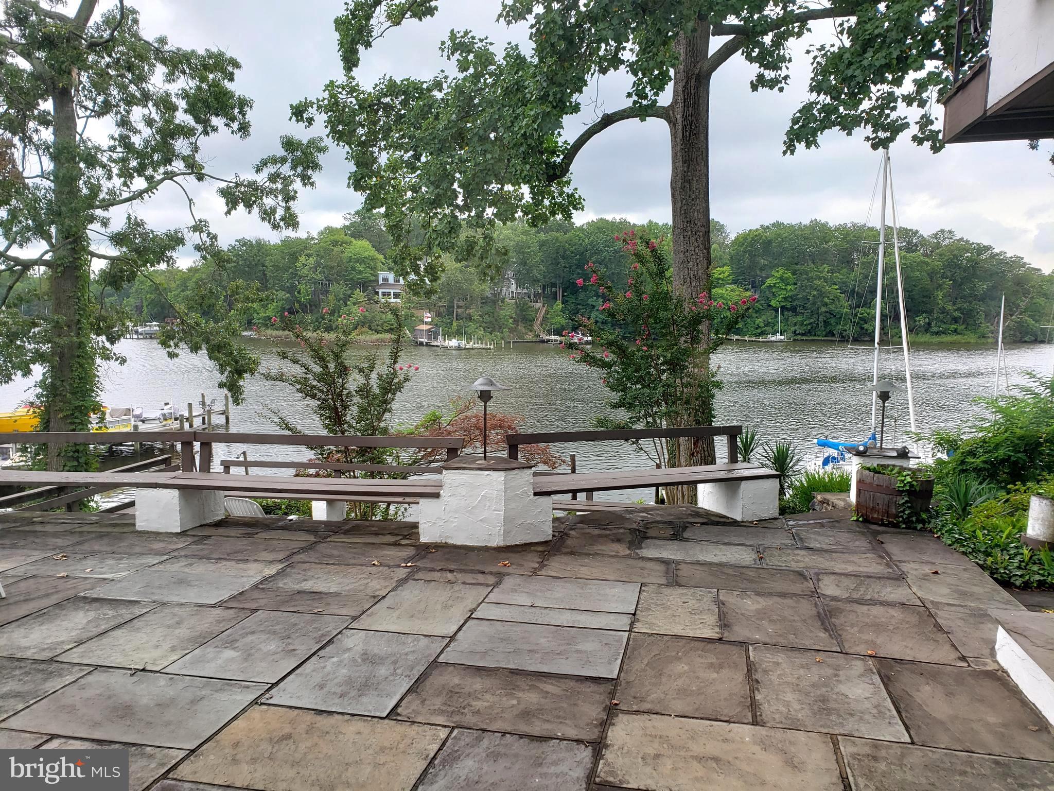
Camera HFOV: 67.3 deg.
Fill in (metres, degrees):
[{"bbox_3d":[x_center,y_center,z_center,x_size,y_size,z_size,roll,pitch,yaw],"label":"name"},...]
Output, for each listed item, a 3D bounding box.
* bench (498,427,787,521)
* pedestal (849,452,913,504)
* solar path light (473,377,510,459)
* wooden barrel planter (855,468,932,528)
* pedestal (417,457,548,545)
[{"bbox_3d":[1.048,0.714,6.908,2.421,0.761,0.613,-2,5,-21],"label":"bench"},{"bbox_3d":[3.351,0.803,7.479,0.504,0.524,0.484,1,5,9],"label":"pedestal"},{"bbox_3d":[-0.313,0.195,6.444,0.306,0.664,0.306,0,5,0],"label":"solar path light"},{"bbox_3d":[3.247,0.894,7.021,0.632,0.420,0.632,3,5,0],"label":"wooden barrel planter"},{"bbox_3d":[-0.331,0.832,6.391,1.038,0.603,0.672,0,5,-5],"label":"pedestal"}]

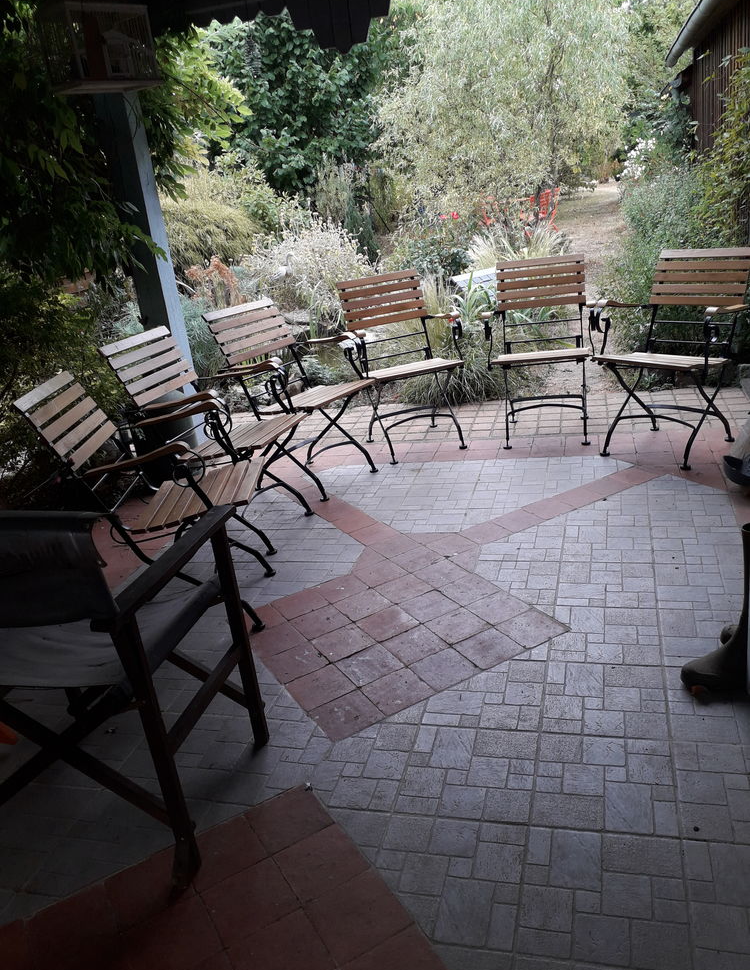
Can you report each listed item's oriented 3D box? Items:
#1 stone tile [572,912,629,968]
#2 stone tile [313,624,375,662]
[{"bbox_3d":[0.422,0.852,1.449,0.099,0.020,0.098,-1,22,18],"label":"stone tile"},{"bbox_3d":[-0.099,0.517,2.519,0.163,0.020,0.163,-18,23,-25],"label":"stone tile"}]

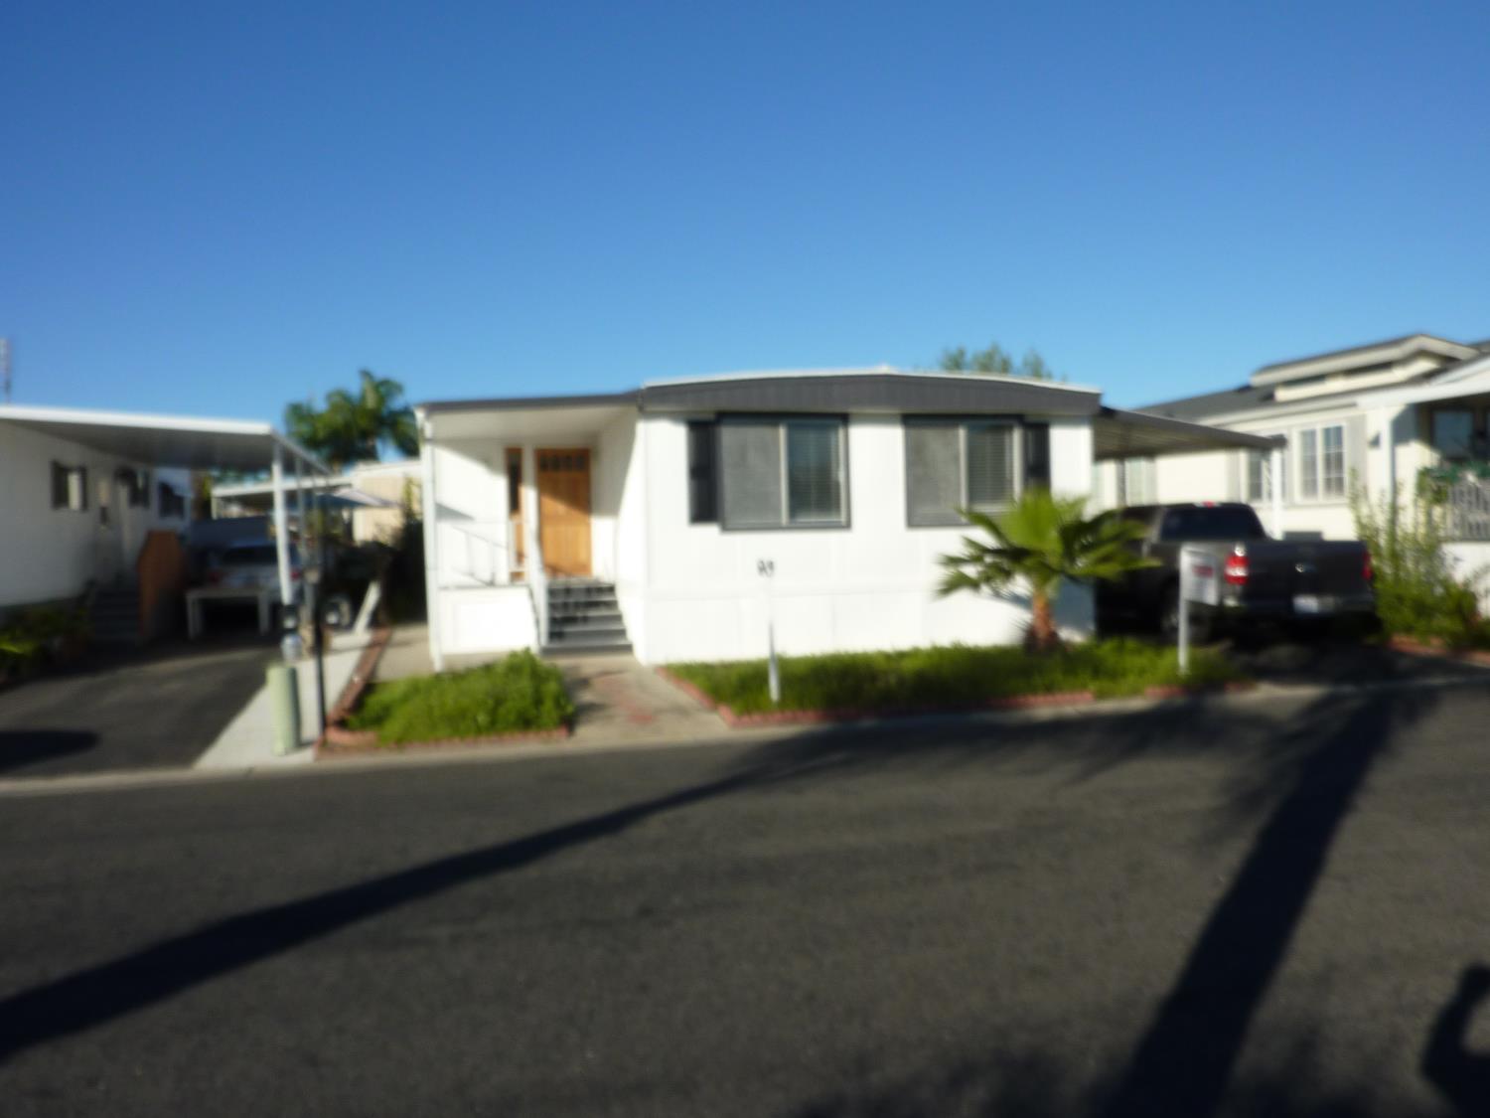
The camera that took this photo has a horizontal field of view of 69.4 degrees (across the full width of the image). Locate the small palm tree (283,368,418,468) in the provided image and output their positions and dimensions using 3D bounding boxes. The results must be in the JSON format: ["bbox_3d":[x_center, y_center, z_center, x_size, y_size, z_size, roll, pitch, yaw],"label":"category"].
[{"bbox_3d":[-9.967,-1.974,28.100,3.700,5.901,3.600,-2,2,-14],"label":"small palm tree"}]

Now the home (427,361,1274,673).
[{"bbox_3d":[0.410,-0.751,19.039,11.316,3.550,11.500,-2,2,-14],"label":"home"}]

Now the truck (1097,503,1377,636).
[{"bbox_3d":[6.603,0.135,16.143,2.020,1.880,5.700,-2,2,-6],"label":"truck"}]

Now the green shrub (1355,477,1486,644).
[{"bbox_3d":[8.504,0.009,13.572,1.500,2.118,1.450,-2,2,-14],"label":"green shrub"}]

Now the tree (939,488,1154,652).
[{"bbox_3d":[3.664,0.109,13.157,2.400,1.967,2.250,-2,2,-14],"label":"tree"}]

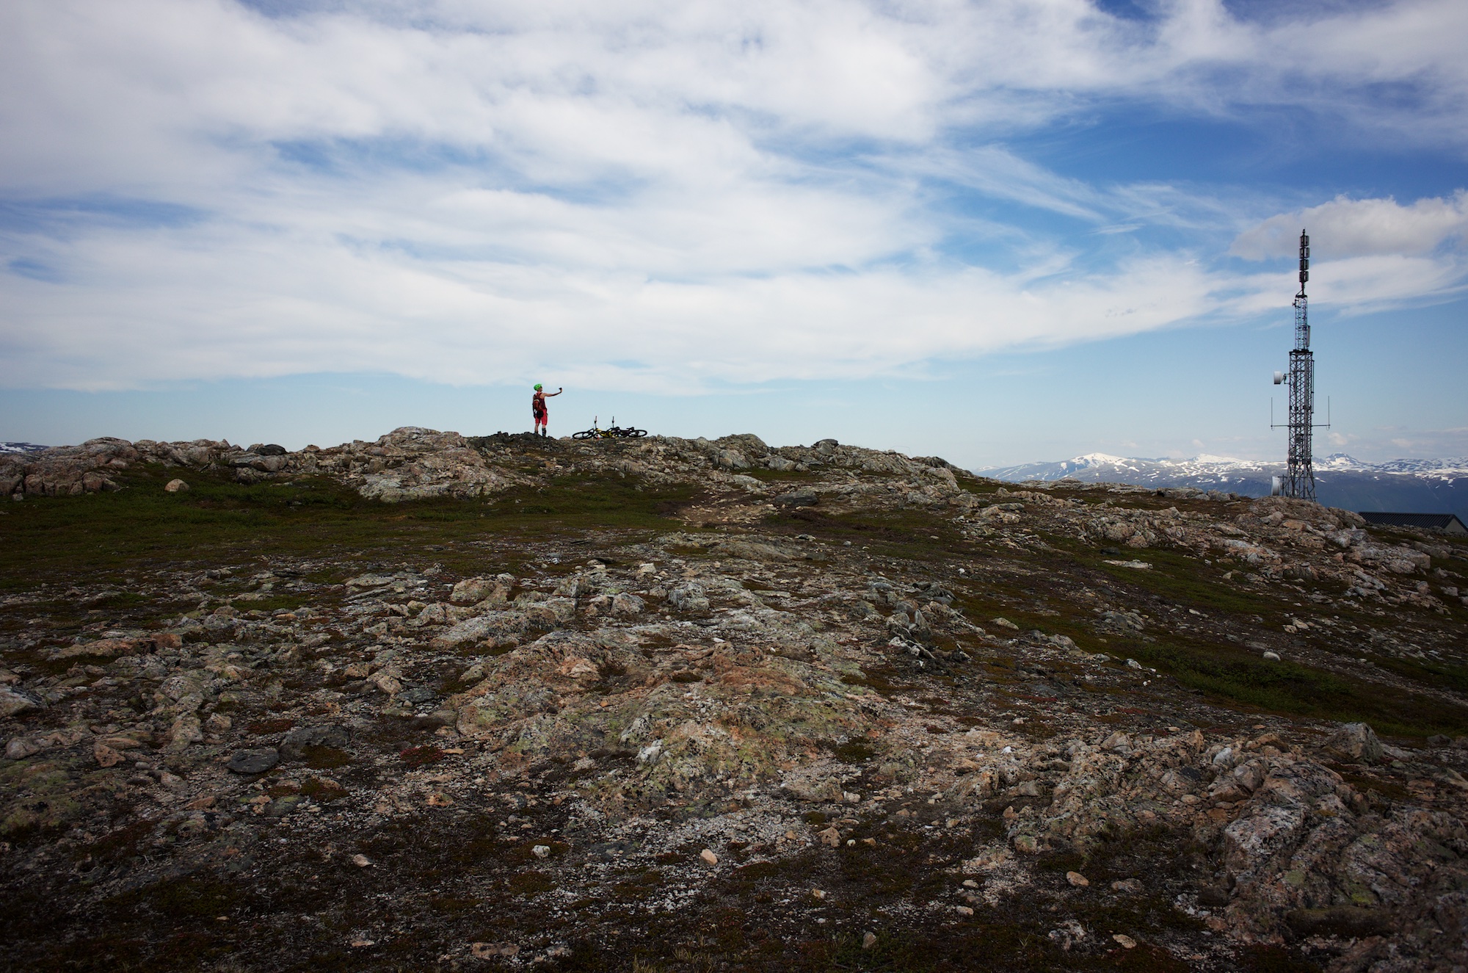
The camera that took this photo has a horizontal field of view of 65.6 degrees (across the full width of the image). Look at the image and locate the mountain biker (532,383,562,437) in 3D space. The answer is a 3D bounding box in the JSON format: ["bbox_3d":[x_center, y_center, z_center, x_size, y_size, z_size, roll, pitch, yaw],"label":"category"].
[{"bbox_3d":[-6.323,-2.550,38.500,0.780,1.820,0.660,1,1,25],"label":"mountain biker"}]

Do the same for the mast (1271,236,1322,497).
[{"bbox_3d":[52.924,-11.257,107.000,4.400,25.400,3.200,1,1,25],"label":"mast"}]

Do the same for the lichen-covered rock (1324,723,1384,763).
[{"bbox_3d":[4.414,1.823,8.100,0.400,0.260,0.360,1,1,30],"label":"lichen-covered rock"}]

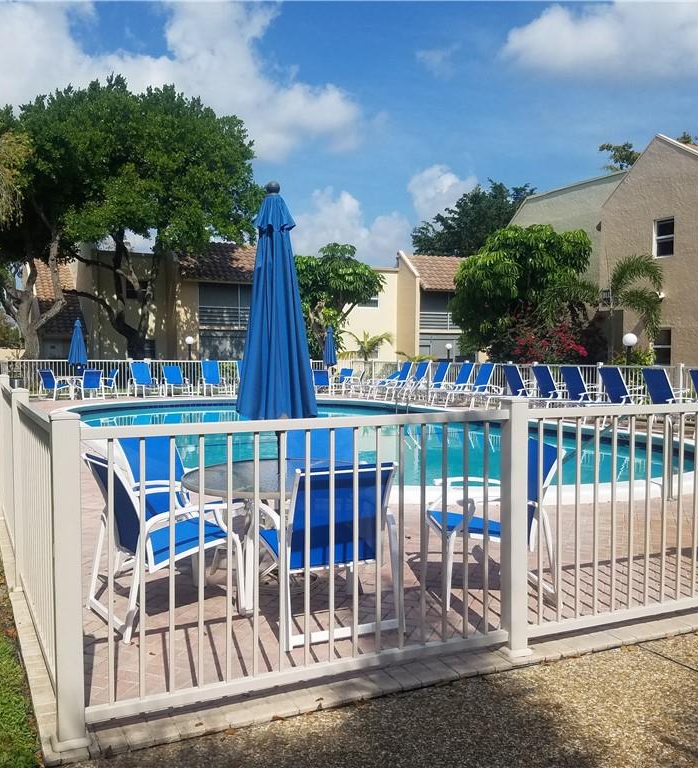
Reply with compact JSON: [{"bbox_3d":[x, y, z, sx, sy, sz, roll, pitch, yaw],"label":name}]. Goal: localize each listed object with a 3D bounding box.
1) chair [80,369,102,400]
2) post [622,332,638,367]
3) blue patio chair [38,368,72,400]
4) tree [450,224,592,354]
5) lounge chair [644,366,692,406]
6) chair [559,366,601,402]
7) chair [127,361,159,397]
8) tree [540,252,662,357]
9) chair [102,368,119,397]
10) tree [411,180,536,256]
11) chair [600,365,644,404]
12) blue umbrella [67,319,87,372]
[{"bbox_3d":[-8.100,0.034,24.222,0.650,0.920,0.720,-2,3,-37],"label":"chair"},{"bbox_3d":[6.200,-0.167,17.000,0.310,1.900,0.310,1,3,20],"label":"post"},{"bbox_3d":[-8.650,0.030,22.600,0.620,0.910,0.680,3,3,43],"label":"blue patio chair"},{"bbox_3d":[5.570,-2.337,24.924,4.700,5.600,4.600,1,2,13],"label":"tree"},{"bbox_3d":[5.980,0.286,15.275,1.650,1.160,0.680,-1,3,-28],"label":"lounge chair"},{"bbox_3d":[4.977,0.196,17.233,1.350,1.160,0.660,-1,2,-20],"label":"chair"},{"bbox_3d":[-6.790,-0.161,25.916,0.680,1.170,1.600,-1,3,-29],"label":"chair"},{"bbox_3d":[6.070,-1.163,18.168,2.650,3.800,2.400,0,2,0],"label":"tree"},{"bbox_3d":[-7.930,-0.015,25.320,0.740,0.930,0.620,-2,3,-35],"label":"chair"},{"bbox_3d":[9.523,-7.921,56.727,10.000,14.200,9.500,0,2,0],"label":"tree"},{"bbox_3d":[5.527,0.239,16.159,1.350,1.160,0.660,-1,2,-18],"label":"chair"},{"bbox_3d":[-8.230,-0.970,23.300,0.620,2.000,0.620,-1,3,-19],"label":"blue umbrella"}]

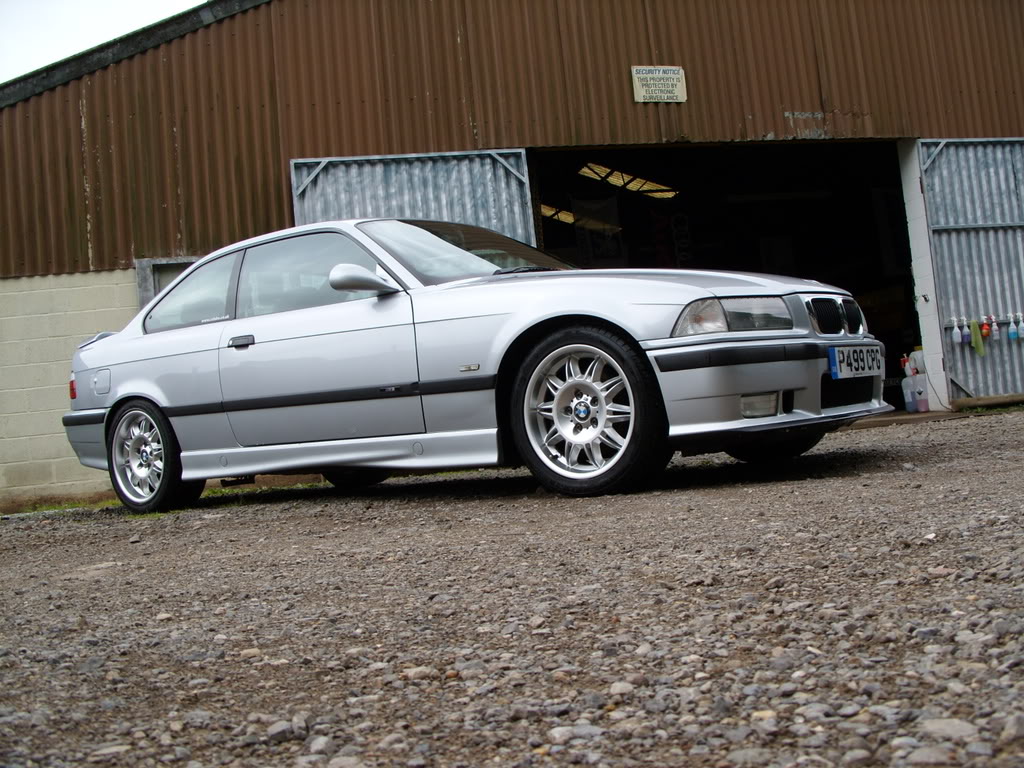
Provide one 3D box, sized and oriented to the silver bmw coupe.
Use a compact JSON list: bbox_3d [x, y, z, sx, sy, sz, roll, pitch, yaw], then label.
[{"bbox_3d":[-0.419,-0.130,5.506,4.410,1.310,1.750,-7,-3,39],"label":"silver bmw coupe"}]

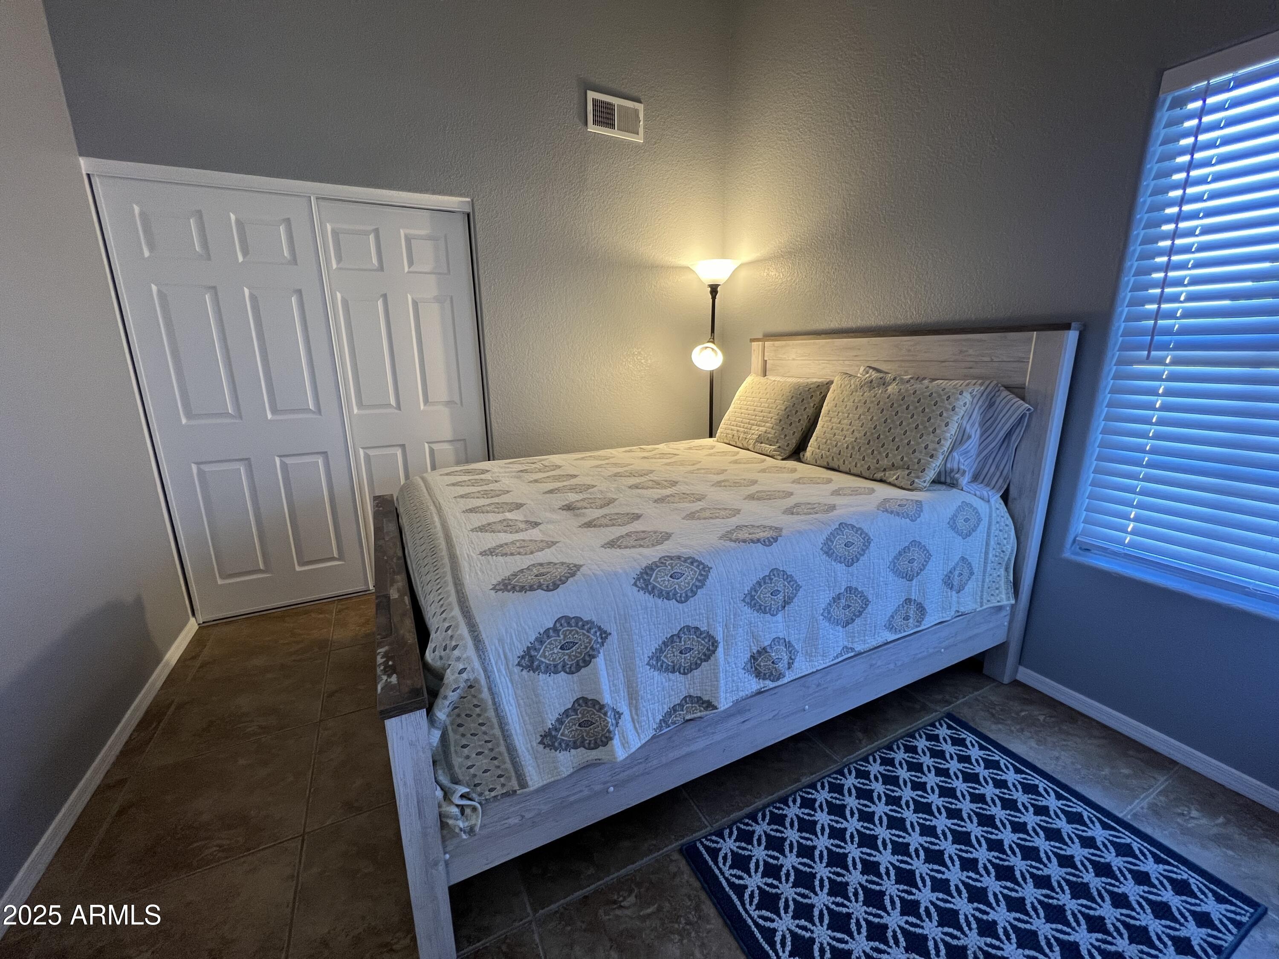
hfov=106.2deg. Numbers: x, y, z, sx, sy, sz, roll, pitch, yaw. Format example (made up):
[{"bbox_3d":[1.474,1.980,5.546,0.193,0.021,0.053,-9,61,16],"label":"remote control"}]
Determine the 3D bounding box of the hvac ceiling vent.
[{"bbox_3d":[-0.141,-2.137,2.831,0.354,0.198,0.020,-7,16,-25],"label":"hvac ceiling vent"}]

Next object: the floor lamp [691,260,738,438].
[{"bbox_3d":[0.482,-0.498,3.323,0.310,1.860,0.360,3,14,11],"label":"floor lamp"}]

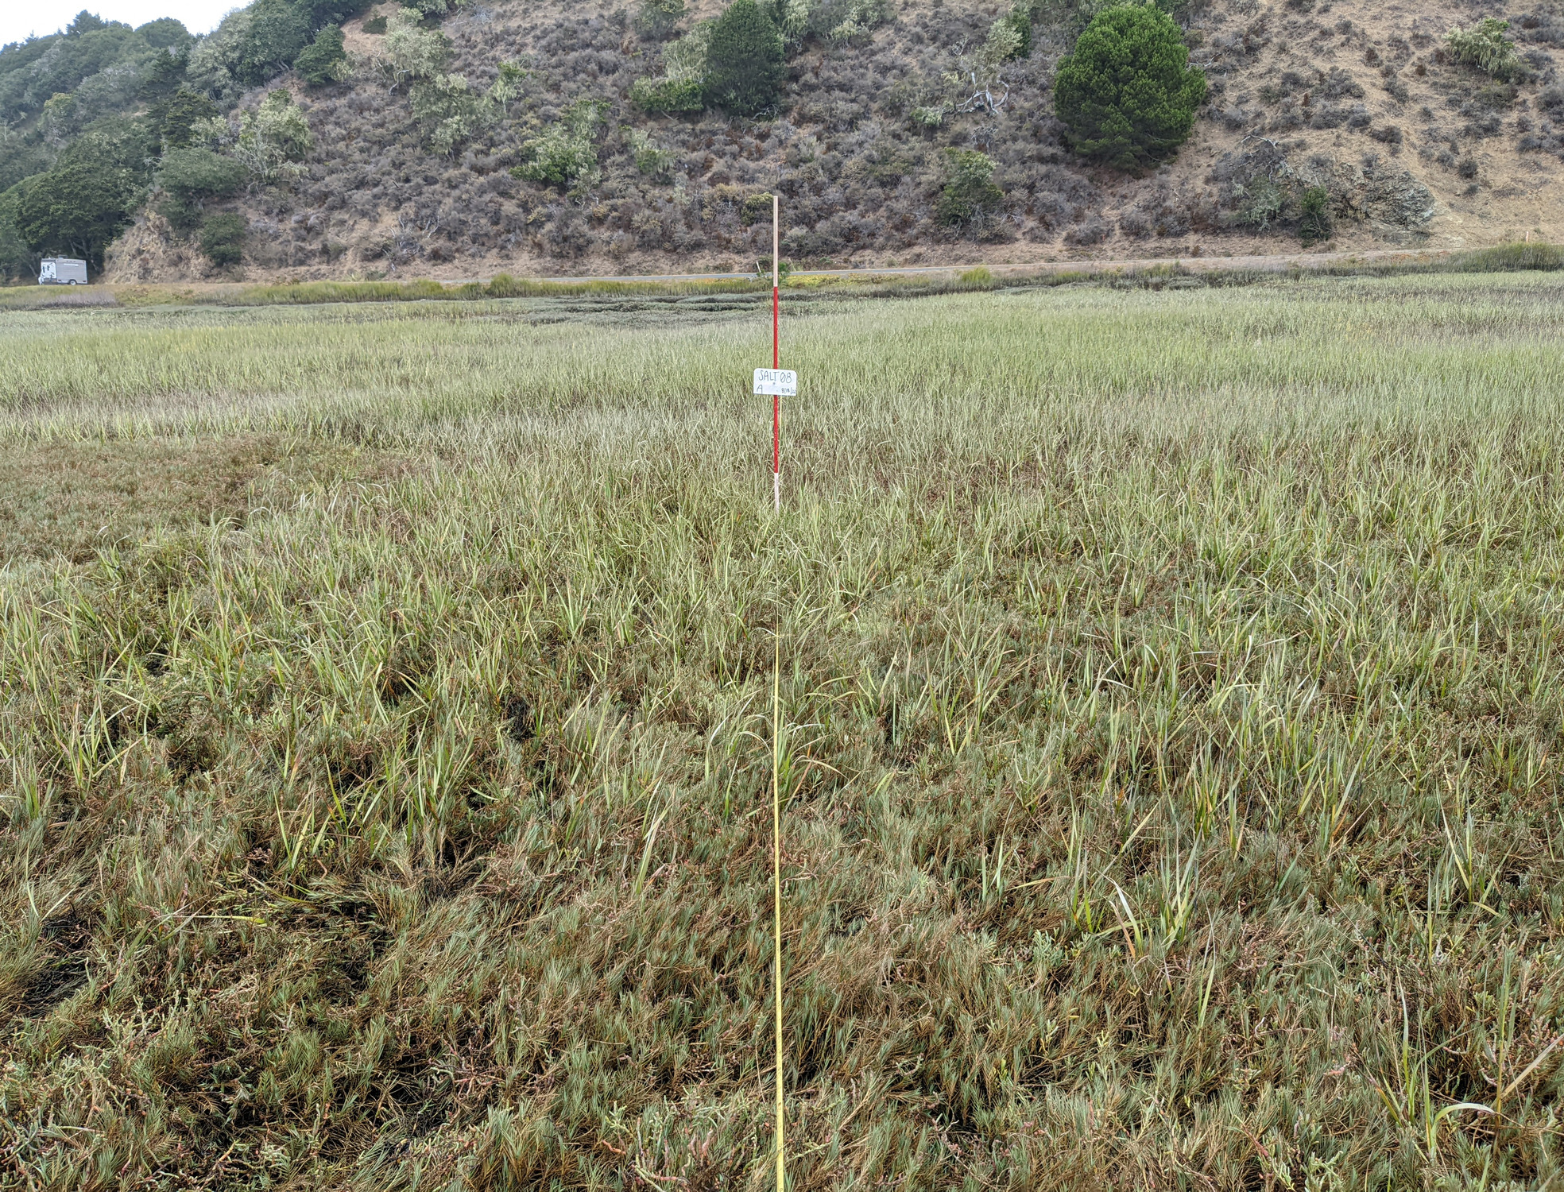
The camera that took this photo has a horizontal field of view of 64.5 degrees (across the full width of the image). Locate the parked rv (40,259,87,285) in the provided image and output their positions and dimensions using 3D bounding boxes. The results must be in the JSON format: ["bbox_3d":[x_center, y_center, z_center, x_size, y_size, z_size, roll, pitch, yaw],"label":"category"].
[{"bbox_3d":[-64.900,-28.900,111.700,2.400,3.050,6.700,-14,20,-42],"label":"parked rv"}]

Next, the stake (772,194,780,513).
[{"bbox_3d":[-0.025,-1.196,6.727,0.023,1.850,0.023,-1,15,0],"label":"stake"}]

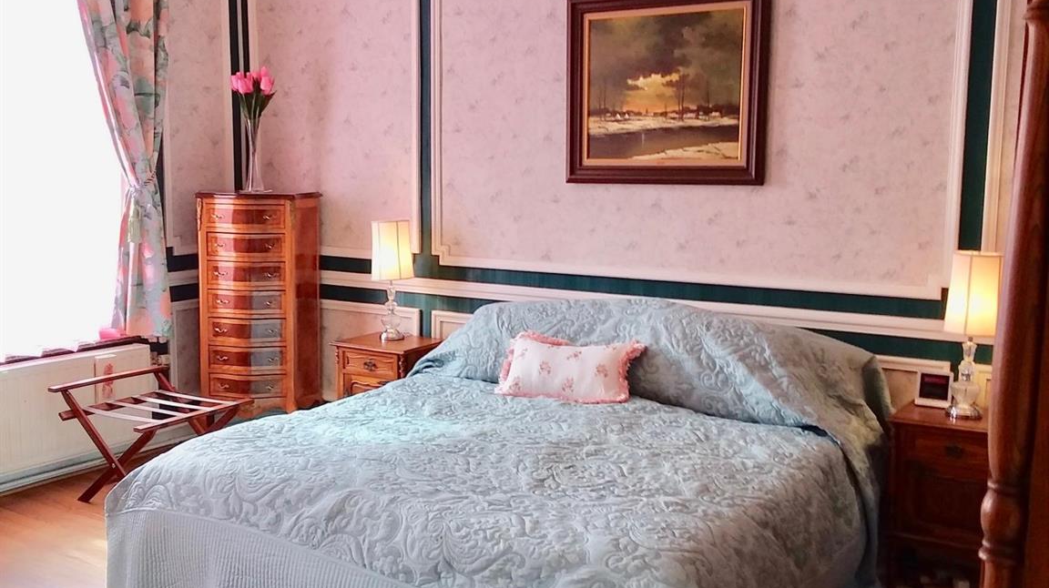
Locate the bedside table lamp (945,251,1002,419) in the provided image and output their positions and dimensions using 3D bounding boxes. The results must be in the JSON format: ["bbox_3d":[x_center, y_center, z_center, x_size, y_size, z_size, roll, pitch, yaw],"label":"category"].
[{"bbox_3d":[1.527,0.137,3.745,0.175,0.572,0.175,5,9,31],"label":"bedside table lamp"}]

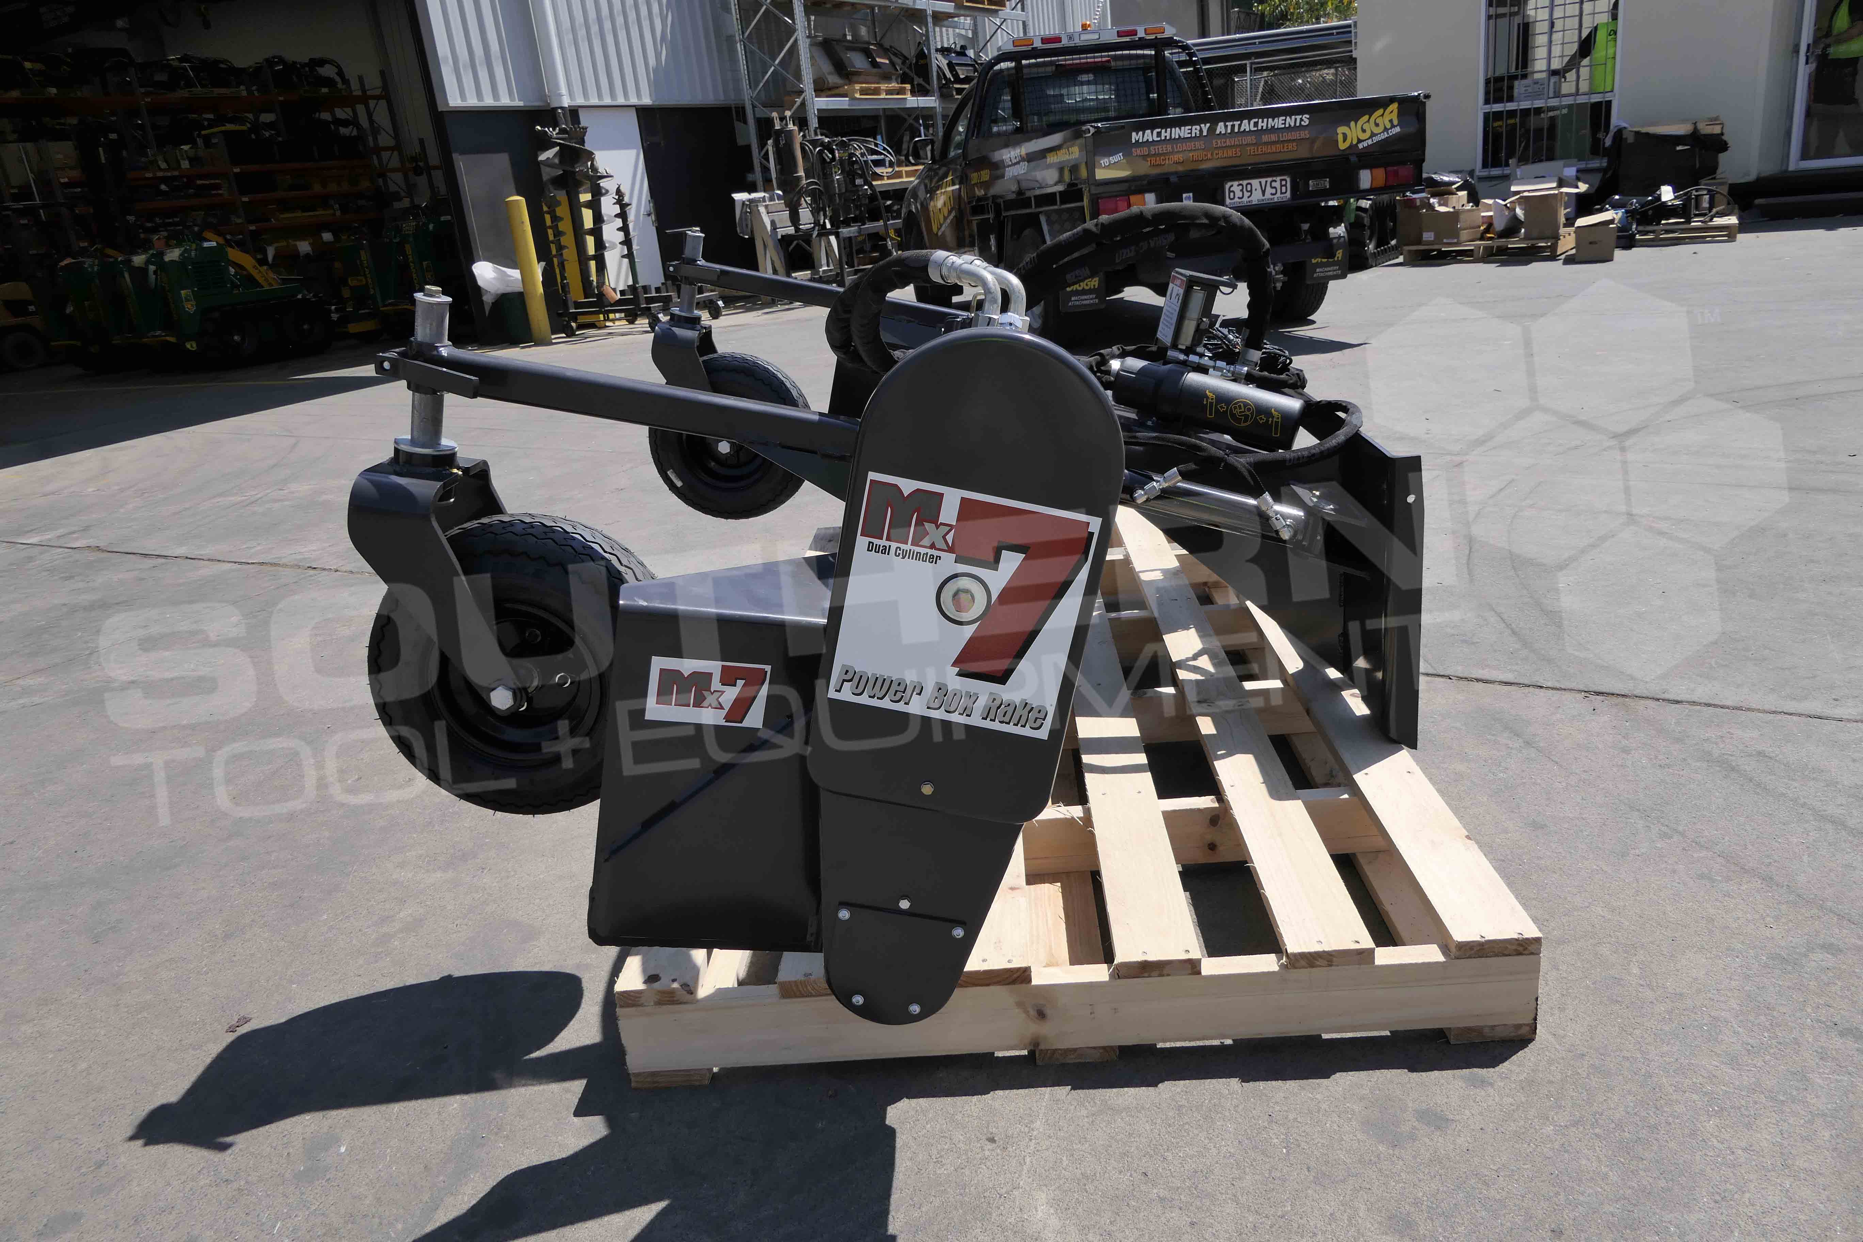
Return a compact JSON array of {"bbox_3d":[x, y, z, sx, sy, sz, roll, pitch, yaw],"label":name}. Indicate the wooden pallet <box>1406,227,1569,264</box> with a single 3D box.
[{"bbox_3d":[4.809,-3.213,10.662,1.170,0.150,1.170,6,22,32],"label":"wooden pallet"}]

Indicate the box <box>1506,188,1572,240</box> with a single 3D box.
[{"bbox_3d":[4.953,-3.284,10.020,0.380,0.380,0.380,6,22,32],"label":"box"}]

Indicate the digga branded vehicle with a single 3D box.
[{"bbox_3d":[1.099,-3.079,8.731,1.900,1.920,5.250,-10,19,-10],"label":"digga branded vehicle"}]

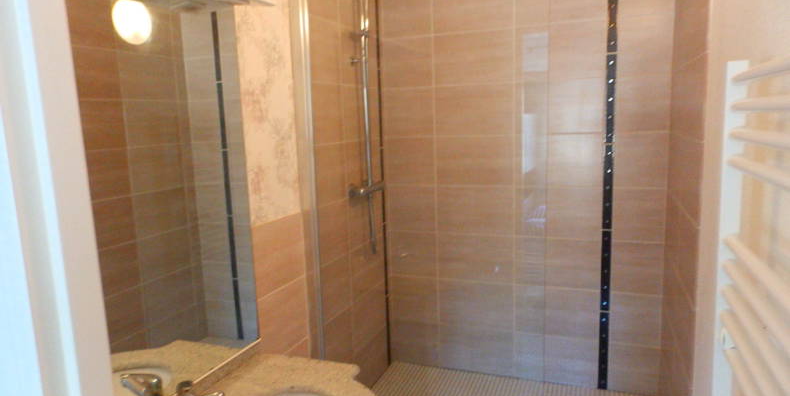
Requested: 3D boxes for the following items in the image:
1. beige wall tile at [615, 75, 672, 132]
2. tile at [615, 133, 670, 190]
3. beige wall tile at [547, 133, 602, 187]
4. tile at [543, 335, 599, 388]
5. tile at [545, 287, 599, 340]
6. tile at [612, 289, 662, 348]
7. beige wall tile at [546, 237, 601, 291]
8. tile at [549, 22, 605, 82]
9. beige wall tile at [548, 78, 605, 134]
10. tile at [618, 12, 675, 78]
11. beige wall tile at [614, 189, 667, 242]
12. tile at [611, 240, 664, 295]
[{"bbox_3d":[1.100,-0.420,2.231,0.220,0.251,0.010,1,9,20],"label":"beige wall tile"},{"bbox_3d":[1.109,-0.170,2.268,0.220,0.251,0.010,1,9,20],"label":"tile"},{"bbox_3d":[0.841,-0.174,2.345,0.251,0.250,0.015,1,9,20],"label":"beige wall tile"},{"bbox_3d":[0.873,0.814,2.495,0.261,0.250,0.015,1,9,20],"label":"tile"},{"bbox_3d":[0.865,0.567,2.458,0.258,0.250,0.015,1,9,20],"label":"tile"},{"bbox_3d":[1.133,0.577,2.373,0.218,0.250,0.010,1,9,20],"label":"tile"},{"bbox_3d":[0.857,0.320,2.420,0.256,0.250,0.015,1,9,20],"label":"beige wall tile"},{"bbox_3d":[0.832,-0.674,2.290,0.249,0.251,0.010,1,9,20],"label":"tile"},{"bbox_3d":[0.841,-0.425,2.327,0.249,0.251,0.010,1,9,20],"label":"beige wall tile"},{"bbox_3d":[1.083,-0.663,2.176,0.221,0.250,0.015,1,9,20],"label":"tile"},{"bbox_3d":[1.117,0.079,2.301,0.218,0.250,0.010,1,9,20],"label":"beige wall tile"},{"bbox_3d":[1.125,0.328,2.337,0.218,0.250,0.010,1,9,20],"label":"tile"}]

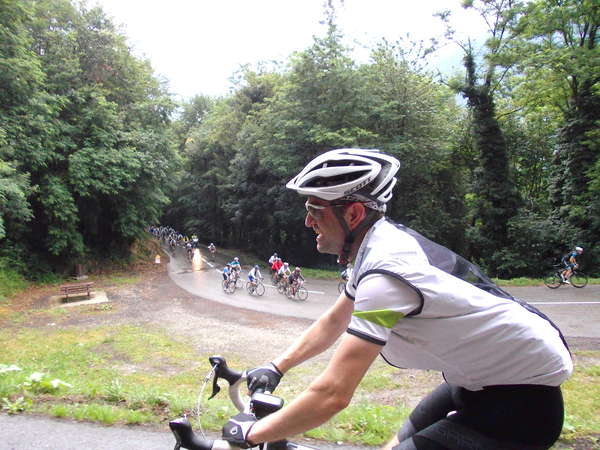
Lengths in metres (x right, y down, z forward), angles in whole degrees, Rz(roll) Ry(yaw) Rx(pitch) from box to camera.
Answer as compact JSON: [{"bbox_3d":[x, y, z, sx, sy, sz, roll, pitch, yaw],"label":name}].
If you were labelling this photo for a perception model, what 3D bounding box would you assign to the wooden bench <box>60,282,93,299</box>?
[{"bbox_3d":[-12.534,3.718,27.277,1.750,0.780,0.600,-4,4,-23],"label":"wooden bench"}]

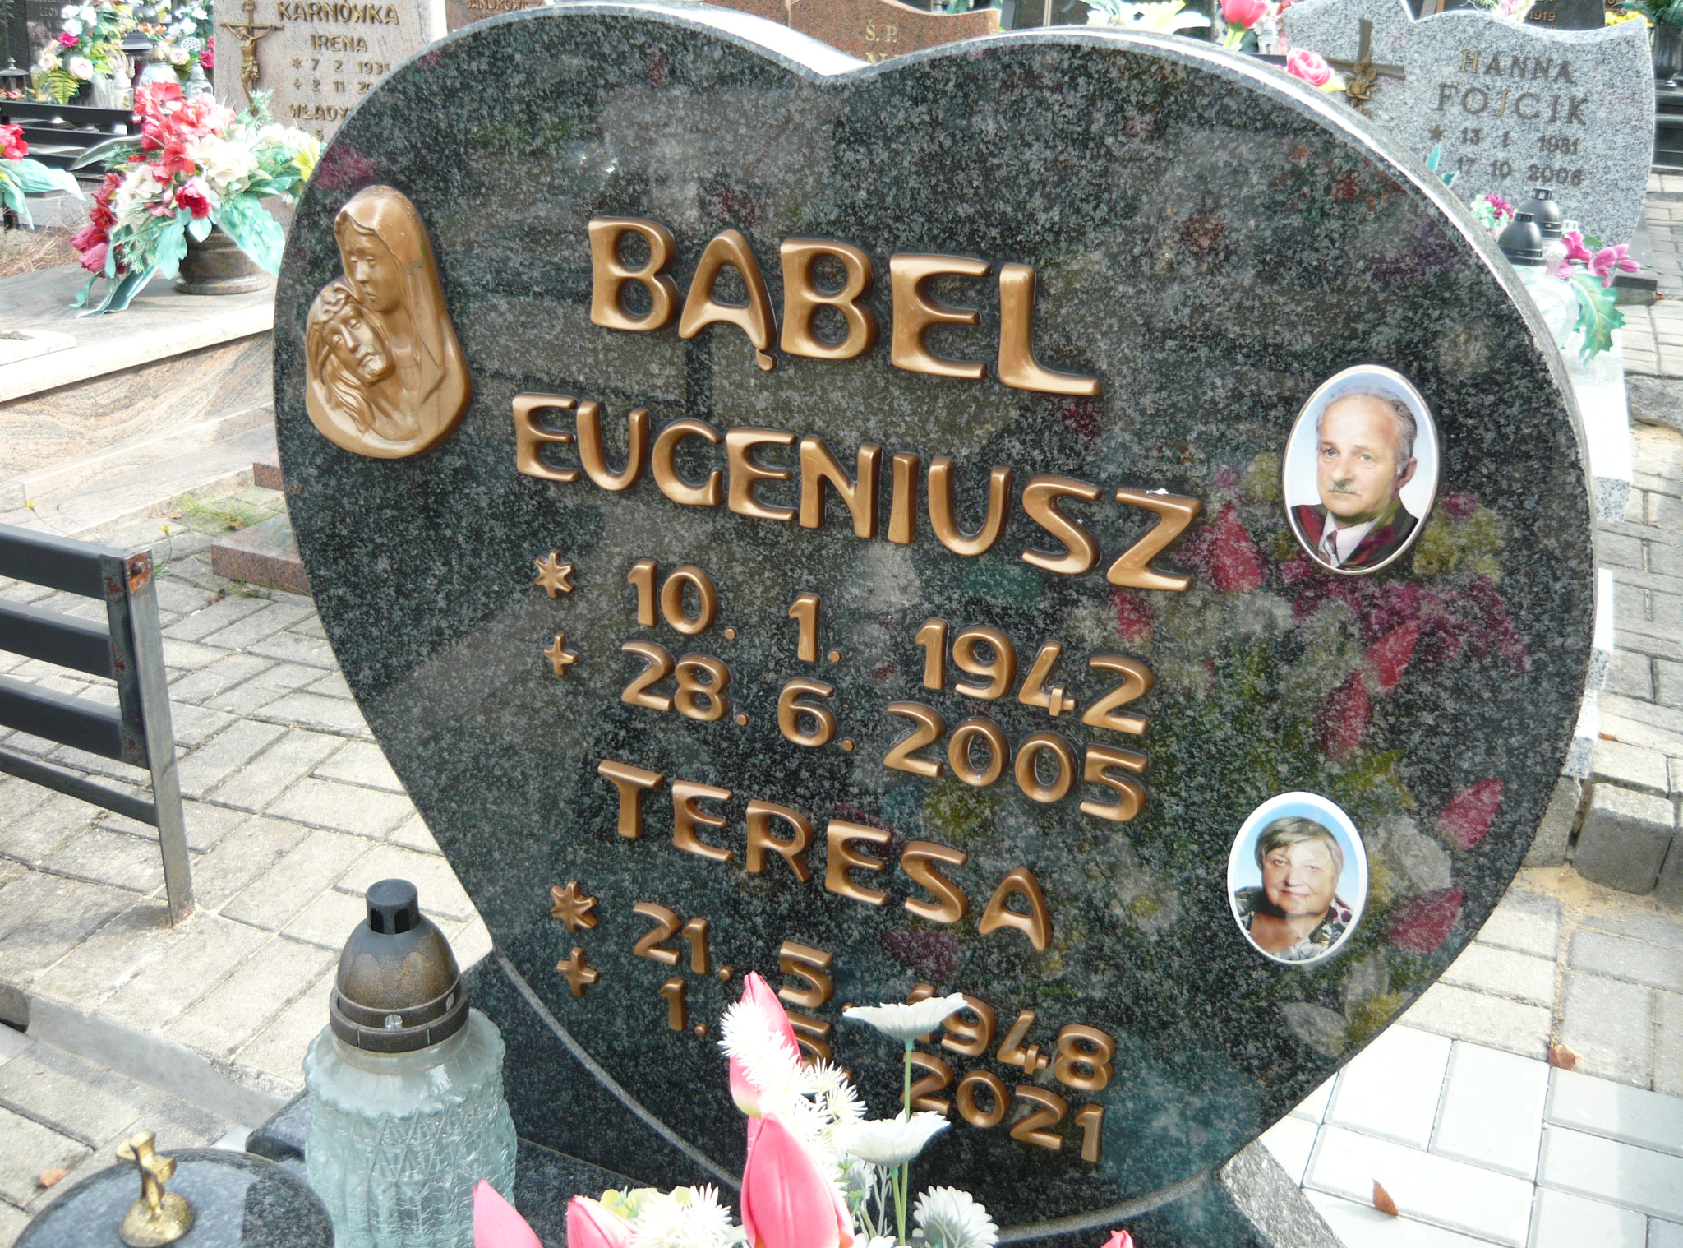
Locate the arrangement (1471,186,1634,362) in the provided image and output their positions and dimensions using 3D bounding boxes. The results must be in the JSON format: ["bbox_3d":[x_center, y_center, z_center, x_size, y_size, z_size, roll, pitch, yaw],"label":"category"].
[{"bbox_3d":[1.440,-0.707,3.250,0.300,0.290,0.250,12,25,22],"label":"arrangement"}]

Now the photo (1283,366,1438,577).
[{"bbox_3d":[0.259,-0.077,0.798,0.075,0.109,0.010,12,25,22],"label":"photo"}]

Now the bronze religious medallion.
[{"bbox_3d":[-0.295,-0.187,1.019,0.130,0.176,0.030,12,25,22],"label":"bronze religious medallion"}]

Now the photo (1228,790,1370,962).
[{"bbox_3d":[0.253,0.141,0.891,0.075,0.109,0.010,12,25,22],"label":"photo"}]

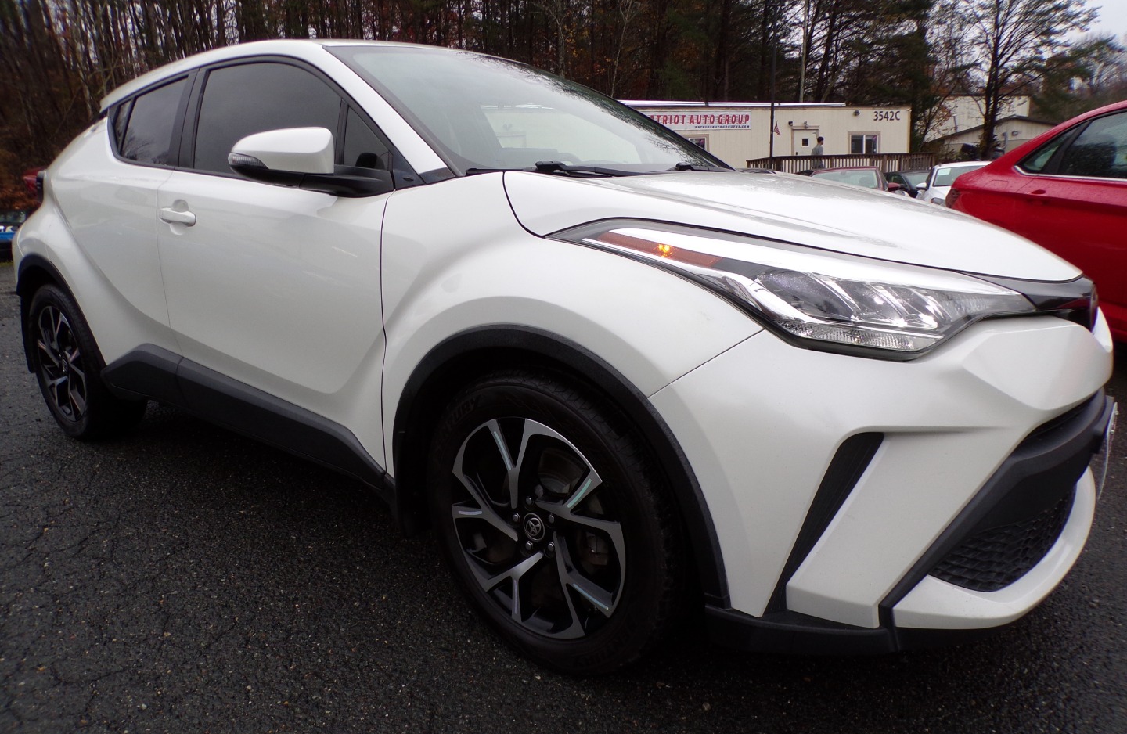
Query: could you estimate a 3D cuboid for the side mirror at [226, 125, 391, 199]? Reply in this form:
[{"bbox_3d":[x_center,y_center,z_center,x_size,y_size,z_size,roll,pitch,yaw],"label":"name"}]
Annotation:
[{"bbox_3d":[-0.591,-0.475,1.835,0.290,0.165,0.250,10,17,38],"label":"side mirror"}]

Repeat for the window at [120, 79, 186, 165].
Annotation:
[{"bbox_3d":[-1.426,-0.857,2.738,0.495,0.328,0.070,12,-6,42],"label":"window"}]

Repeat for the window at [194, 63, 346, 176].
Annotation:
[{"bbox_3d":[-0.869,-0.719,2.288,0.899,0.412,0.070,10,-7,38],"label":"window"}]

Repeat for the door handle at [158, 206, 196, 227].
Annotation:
[{"bbox_3d":[-1.202,-0.467,2.422,0.210,0.048,0.050,10,17,38],"label":"door handle"}]

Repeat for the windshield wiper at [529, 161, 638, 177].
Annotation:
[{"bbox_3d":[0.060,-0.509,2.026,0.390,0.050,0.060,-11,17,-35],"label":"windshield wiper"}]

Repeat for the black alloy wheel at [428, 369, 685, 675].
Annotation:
[{"bbox_3d":[-0.012,0.330,1.742,0.668,0.668,0.230,10,17,37],"label":"black alloy wheel"}]

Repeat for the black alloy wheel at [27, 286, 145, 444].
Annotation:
[{"bbox_3d":[-2.061,-0.029,3.368,0.668,0.668,0.230,10,17,38],"label":"black alloy wheel"}]

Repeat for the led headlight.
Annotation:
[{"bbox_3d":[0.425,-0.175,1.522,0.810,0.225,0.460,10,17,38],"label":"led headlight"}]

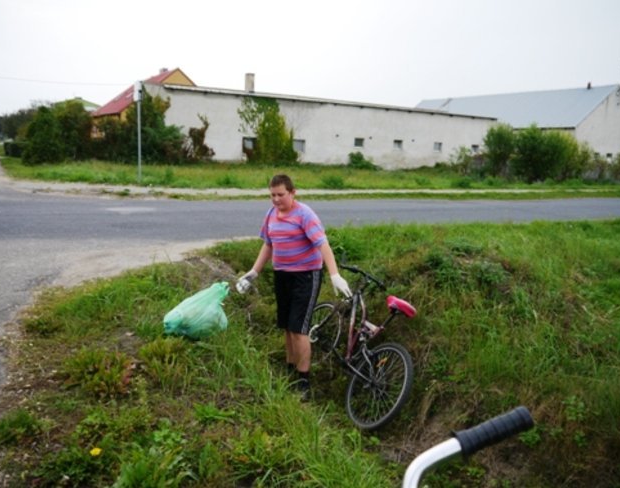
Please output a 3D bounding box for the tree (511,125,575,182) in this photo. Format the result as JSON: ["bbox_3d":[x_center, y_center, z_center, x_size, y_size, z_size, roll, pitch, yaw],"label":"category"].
[{"bbox_3d":[15.537,-6.055,35.000,4.000,3.700,3.600,3,10,0],"label":"tree"}]

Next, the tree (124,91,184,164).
[{"bbox_3d":[-9.670,-7.198,32.500,3.500,4.400,3.200,3,10,0],"label":"tree"}]

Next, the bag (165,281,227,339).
[{"bbox_3d":[-0.895,0.533,4.150,0.480,0.400,0.380,4,10,6],"label":"bag"}]

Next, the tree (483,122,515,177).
[{"bbox_3d":[13.797,-6.917,38.500,2.500,3.800,2.400,3,10,0],"label":"tree"}]

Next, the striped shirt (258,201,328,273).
[{"bbox_3d":[-0.118,-0.057,3.550,0.460,0.470,0.280,9,12,34],"label":"striped shirt"}]

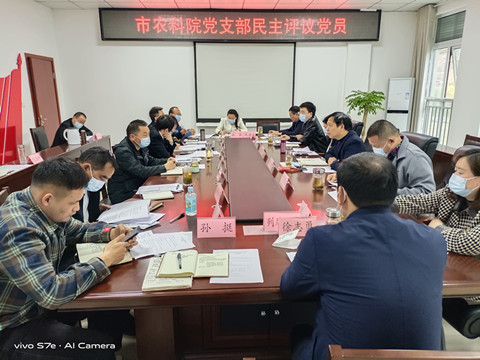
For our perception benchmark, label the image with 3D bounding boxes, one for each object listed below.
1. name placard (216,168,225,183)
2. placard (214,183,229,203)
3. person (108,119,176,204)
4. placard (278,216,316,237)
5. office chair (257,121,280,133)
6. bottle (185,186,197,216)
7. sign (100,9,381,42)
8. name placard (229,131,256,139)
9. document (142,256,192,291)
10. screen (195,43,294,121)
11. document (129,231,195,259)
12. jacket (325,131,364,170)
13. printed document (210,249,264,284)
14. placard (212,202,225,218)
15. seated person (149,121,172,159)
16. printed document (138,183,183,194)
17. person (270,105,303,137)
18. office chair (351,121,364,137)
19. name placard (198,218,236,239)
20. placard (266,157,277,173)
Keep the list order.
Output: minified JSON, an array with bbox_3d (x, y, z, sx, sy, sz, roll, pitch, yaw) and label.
[{"bbox_3d":[-0.154,-0.045,2.958,0.076,0.089,0.200,-2,14,-7],"label":"name placard"},{"bbox_3d":[-0.128,0.095,2.420,0.080,0.092,0.200,-2,14,-9],"label":"placard"},{"bbox_3d":[-0.832,0.108,3.067,0.660,1.250,0.540,-2,14,-5],"label":"person"},{"bbox_3d":[0.308,0.239,1.849,0.200,0.088,0.100,-1,15,-3],"label":"placard"},{"bbox_3d":[0.556,-0.615,6.458,0.470,0.930,0.580,-1,15,-3],"label":"office chair"},{"bbox_3d":[-0.295,0.129,2.095,0.066,0.175,0.066,0,14,0],"label":"bottle"},{"bbox_3d":[0.059,-2.930,6.580,5.280,0.560,0.100,-1,14,-2],"label":"sign"},{"bbox_3d":[0.056,-0.718,5.585,0.400,0.100,0.080,-1,14,-2],"label":"name placard"},{"bbox_3d":[-0.293,0.383,1.454,0.186,0.012,0.257,-2,15,-7],"label":"document"},{"bbox_3d":[0.101,-1.901,6.804,1.967,1.530,0.060,-1,15,-3],"label":"screen"},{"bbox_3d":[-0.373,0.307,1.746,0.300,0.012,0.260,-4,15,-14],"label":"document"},{"bbox_3d":[1.050,-0.215,3.500,0.450,0.600,0.520,-1,14,-4],"label":"jacket"},{"bbox_3d":[-0.015,0.370,1.512,0.210,0.004,0.297,-1,14,-4],"label":"printed document"},{"bbox_3d":[-0.120,0.206,1.984,0.080,0.092,0.200,-2,14,-7],"label":"placard"},{"bbox_3d":[-0.786,-0.121,3.982,0.620,1.240,0.500,-1,14,-2],"label":"seated person"},{"bbox_3d":[-0.612,0.073,2.667,0.300,0.012,0.215,-4,15,-16],"label":"printed document"},{"bbox_3d":[0.860,-0.521,5.450,0.780,1.280,0.530,-1,14,-4],"label":"person"},{"bbox_3d":[1.350,-0.246,4.720,0.660,1.100,0.620,-1,14,-3],"label":"office chair"},{"bbox_3d":[-0.120,0.244,1.812,0.200,0.089,0.076,-1,14,-2],"label":"name placard"},{"bbox_3d":[0.324,-0.158,3.395,0.076,0.089,0.200,-2,14,-5],"label":"placard"}]

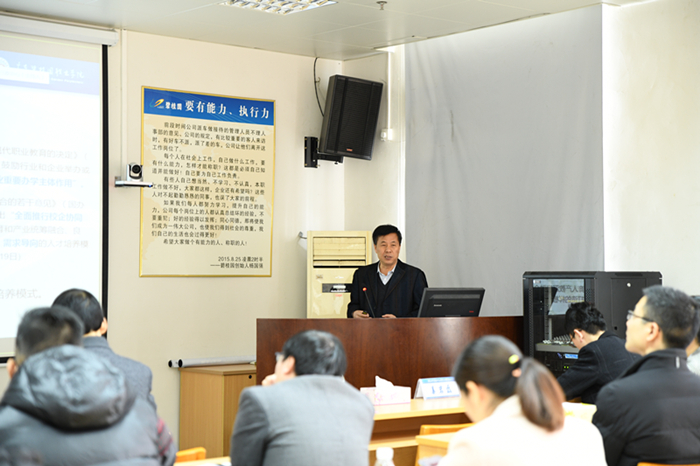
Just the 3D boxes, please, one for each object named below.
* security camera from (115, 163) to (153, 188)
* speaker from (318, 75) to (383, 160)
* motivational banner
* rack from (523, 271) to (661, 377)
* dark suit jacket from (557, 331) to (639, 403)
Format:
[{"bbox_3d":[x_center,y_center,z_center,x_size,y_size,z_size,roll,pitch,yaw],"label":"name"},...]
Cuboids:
[{"bbox_3d":[-1.543,-0.411,9.717,0.240,0.172,0.145,2,-3,-36],"label":"security camera"},{"bbox_3d":[-0.033,-0.903,10.661,0.390,0.600,0.350,8,2,-23],"label":"speaker"},{"bbox_3d":[-1.046,-0.360,10.258,1.210,1.390,0.030,2,-3,-41],"label":"motivational banner"},{"bbox_3d":[1.539,0.961,8.654,0.630,1.420,0.600,2,-3,-39],"label":"rack"},{"bbox_3d":[1.342,0.812,7.200,0.460,0.600,0.480,-2,-3,44],"label":"dark suit jacket"}]

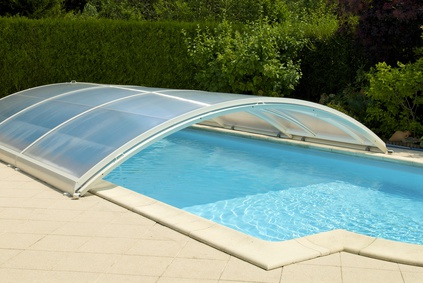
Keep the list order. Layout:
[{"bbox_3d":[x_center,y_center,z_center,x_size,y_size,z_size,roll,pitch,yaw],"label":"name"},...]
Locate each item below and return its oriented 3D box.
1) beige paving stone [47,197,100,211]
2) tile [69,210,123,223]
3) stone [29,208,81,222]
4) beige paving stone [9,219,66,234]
[{"bbox_3d":[-1.435,0.688,5.961,0.402,0.040,0.398,1,8,11],"label":"beige paving stone"},{"bbox_3d":[-1.107,0.751,5.493,0.402,0.040,0.398,1,8,11],"label":"tile"},{"bbox_3d":[-1.510,0.744,5.568,0.402,0.040,0.398,1,8,11],"label":"stone"},{"bbox_3d":[-1.584,0.800,5.175,0.402,0.040,0.398,1,8,11],"label":"beige paving stone"}]

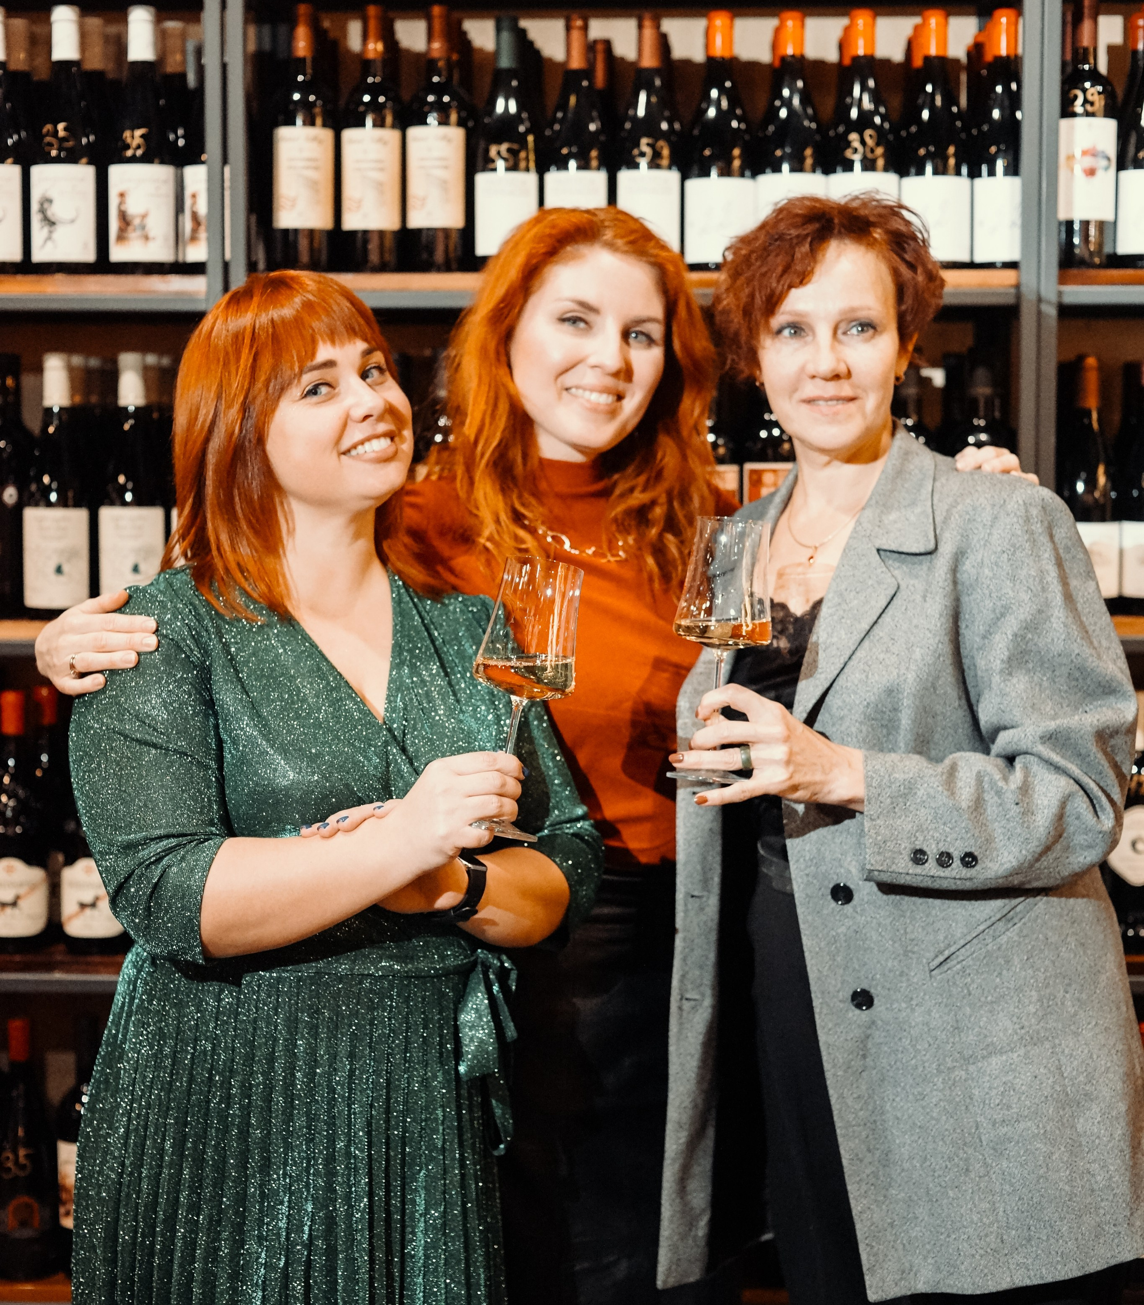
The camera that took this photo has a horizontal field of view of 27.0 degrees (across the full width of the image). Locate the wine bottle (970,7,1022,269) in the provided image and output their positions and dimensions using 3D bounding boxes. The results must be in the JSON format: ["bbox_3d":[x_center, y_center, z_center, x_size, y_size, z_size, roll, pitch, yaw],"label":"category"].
[{"bbox_3d":[0.488,-0.575,2.686,0.082,0.291,0.082,0,4,2],"label":"wine bottle"}]

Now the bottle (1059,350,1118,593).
[{"bbox_3d":[0.600,-0.191,2.752,0.072,0.300,0.072,0,4,1],"label":"bottle"}]

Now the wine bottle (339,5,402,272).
[{"bbox_3d":[-0.233,-0.586,2.739,0.074,0.304,0.074,0,4,1],"label":"wine bottle"}]

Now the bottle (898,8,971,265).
[{"bbox_3d":[0.417,-0.582,2.727,0.083,0.297,0.083,0,4,1],"label":"bottle"}]

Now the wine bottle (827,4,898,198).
[{"bbox_3d":[0.328,-0.575,2.691,0.082,0.292,0.082,0,4,2],"label":"wine bottle"}]

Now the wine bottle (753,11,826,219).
[{"bbox_3d":[0.252,-0.581,2.730,0.083,0.296,0.083,0,4,1],"label":"wine bottle"}]

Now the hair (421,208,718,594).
[{"bbox_3d":[-0.003,-0.235,2.240,0.275,0.365,0.250,-1,4,-7],"label":"hair"}]

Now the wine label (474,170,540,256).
[{"bbox_3d":[-0.073,-0.494,2.685,0.075,0.095,0.030,0,4,2],"label":"wine label"}]

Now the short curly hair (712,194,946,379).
[{"bbox_3d":[0.235,-0.333,2.190,0.215,0.180,0.215,1,4,9],"label":"short curly hair"}]

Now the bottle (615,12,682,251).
[{"bbox_3d":[0.089,-0.580,2.733,0.079,0.295,0.079,0,4,1],"label":"bottle"}]

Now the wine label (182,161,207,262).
[{"bbox_3d":[-0.410,-0.504,2.720,0.075,0.112,0.022,0,4,1],"label":"wine label"}]

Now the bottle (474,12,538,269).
[{"bbox_3d":[-0.074,-0.572,2.703,0.078,0.289,0.078,0,4,2],"label":"bottle"}]

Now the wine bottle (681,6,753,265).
[{"bbox_3d":[0.171,-0.581,2.731,0.083,0.296,0.083,0,4,1],"label":"wine bottle"}]

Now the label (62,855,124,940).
[{"bbox_3d":[-0.564,0.292,2.783,0.076,0.095,0.022,0,4,1],"label":"label"}]

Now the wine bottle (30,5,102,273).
[{"bbox_3d":[-0.577,-0.580,2.717,0.080,0.305,0.080,0,4,2],"label":"wine bottle"}]

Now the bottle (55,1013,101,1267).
[{"bbox_3d":[-0.569,0.578,2.806,0.076,0.303,0.076,0,4,2],"label":"bottle"}]

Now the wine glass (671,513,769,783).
[{"bbox_3d":[0.128,-0.002,2.020,0.083,0.221,0.083,5,4,1],"label":"wine glass"}]

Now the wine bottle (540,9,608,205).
[{"bbox_3d":[0.005,-0.580,2.735,0.079,0.293,0.079,0,4,1],"label":"wine bottle"}]

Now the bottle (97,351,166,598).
[{"bbox_3d":[-0.507,-0.192,2.745,0.080,0.303,0.080,0,4,2],"label":"bottle"}]

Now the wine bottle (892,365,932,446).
[{"bbox_3d":[0.383,-0.193,2.719,0.077,0.298,0.077,0,4,2],"label":"wine bottle"}]

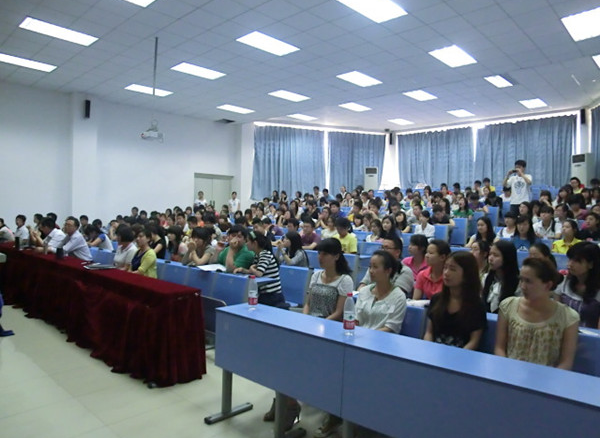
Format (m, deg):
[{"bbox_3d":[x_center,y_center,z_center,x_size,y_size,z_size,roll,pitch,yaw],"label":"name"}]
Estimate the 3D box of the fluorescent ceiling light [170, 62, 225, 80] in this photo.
[{"bbox_3d":[-2.340,-3.472,9.773,0.600,0.070,1.200,2,2,43],"label":"fluorescent ceiling light"}]

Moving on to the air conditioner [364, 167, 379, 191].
[{"bbox_3d":[3.014,-1.288,17.527,0.550,1.800,0.400,1,2,13],"label":"air conditioner"}]

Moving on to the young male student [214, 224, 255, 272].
[{"bbox_3d":[-0.767,0.697,5.027,0.520,1.245,0.700,1,2,33],"label":"young male student"}]

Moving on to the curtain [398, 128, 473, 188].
[{"bbox_3d":[5.550,-2.250,17.196,3.200,2.700,0.150,2,2,43],"label":"curtain"}]

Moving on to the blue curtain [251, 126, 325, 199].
[{"bbox_3d":[-0.439,-2.203,16.953,3.070,2.930,0.180,0,2,-17],"label":"blue curtain"}]

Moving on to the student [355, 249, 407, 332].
[{"bbox_3d":[0.477,0.788,2.660,0.460,1.150,0.680,2,2,43],"label":"student"}]

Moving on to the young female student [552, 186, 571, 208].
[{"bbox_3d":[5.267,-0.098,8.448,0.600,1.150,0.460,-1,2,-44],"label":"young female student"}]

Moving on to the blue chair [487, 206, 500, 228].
[{"bbox_3d":[4.117,0.168,9.075,0.500,0.860,0.500,2,2,43],"label":"blue chair"}]

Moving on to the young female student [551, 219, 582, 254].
[{"bbox_3d":[3.213,0.598,5.016,0.450,1.179,0.680,2,2,43],"label":"young female student"}]

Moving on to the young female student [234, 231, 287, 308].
[{"bbox_3d":[-0.426,0.710,4.053,0.650,1.190,0.450,0,2,-18],"label":"young female student"}]

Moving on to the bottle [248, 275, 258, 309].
[{"bbox_3d":[-0.314,0.495,2.810,0.066,0.235,0.066,1,2,0],"label":"bottle"}]

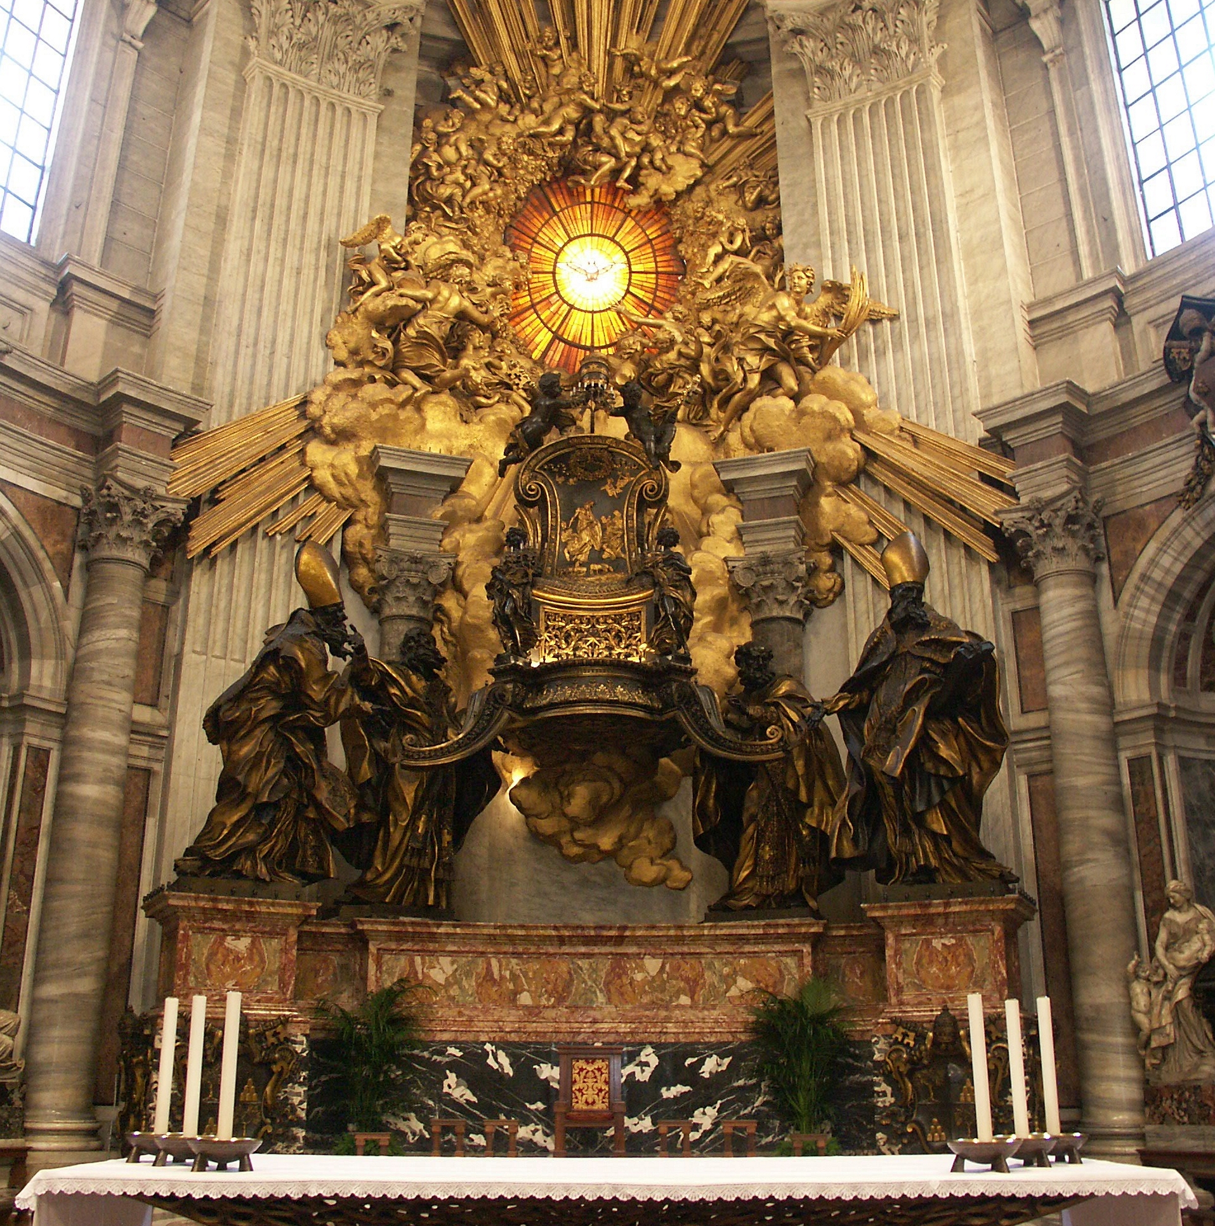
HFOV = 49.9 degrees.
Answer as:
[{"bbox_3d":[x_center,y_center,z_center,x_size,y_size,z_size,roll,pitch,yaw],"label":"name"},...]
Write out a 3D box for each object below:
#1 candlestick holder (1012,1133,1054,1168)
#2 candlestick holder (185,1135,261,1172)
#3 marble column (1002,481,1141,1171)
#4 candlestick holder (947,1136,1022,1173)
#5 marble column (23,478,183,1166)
[{"bbox_3d":[1.355,1.754,4.260,0.235,0.108,0.235,0,-20,0],"label":"candlestick holder"},{"bbox_3d":[-1.194,1.687,4.075,0.235,0.108,0.235,0,-20,0],"label":"candlestick holder"},{"bbox_3d":[7.210,2.880,19.667,1.350,10.400,1.350,-16,-25,37],"label":"marble column"},{"bbox_3d":[1.177,1.689,4.075,0.235,0.108,0.235,0,-20,0],"label":"candlestick holder"},{"bbox_3d":[-7.670,2.733,19.401,1.350,10.400,1.350,16,-25,-37],"label":"marble column"}]

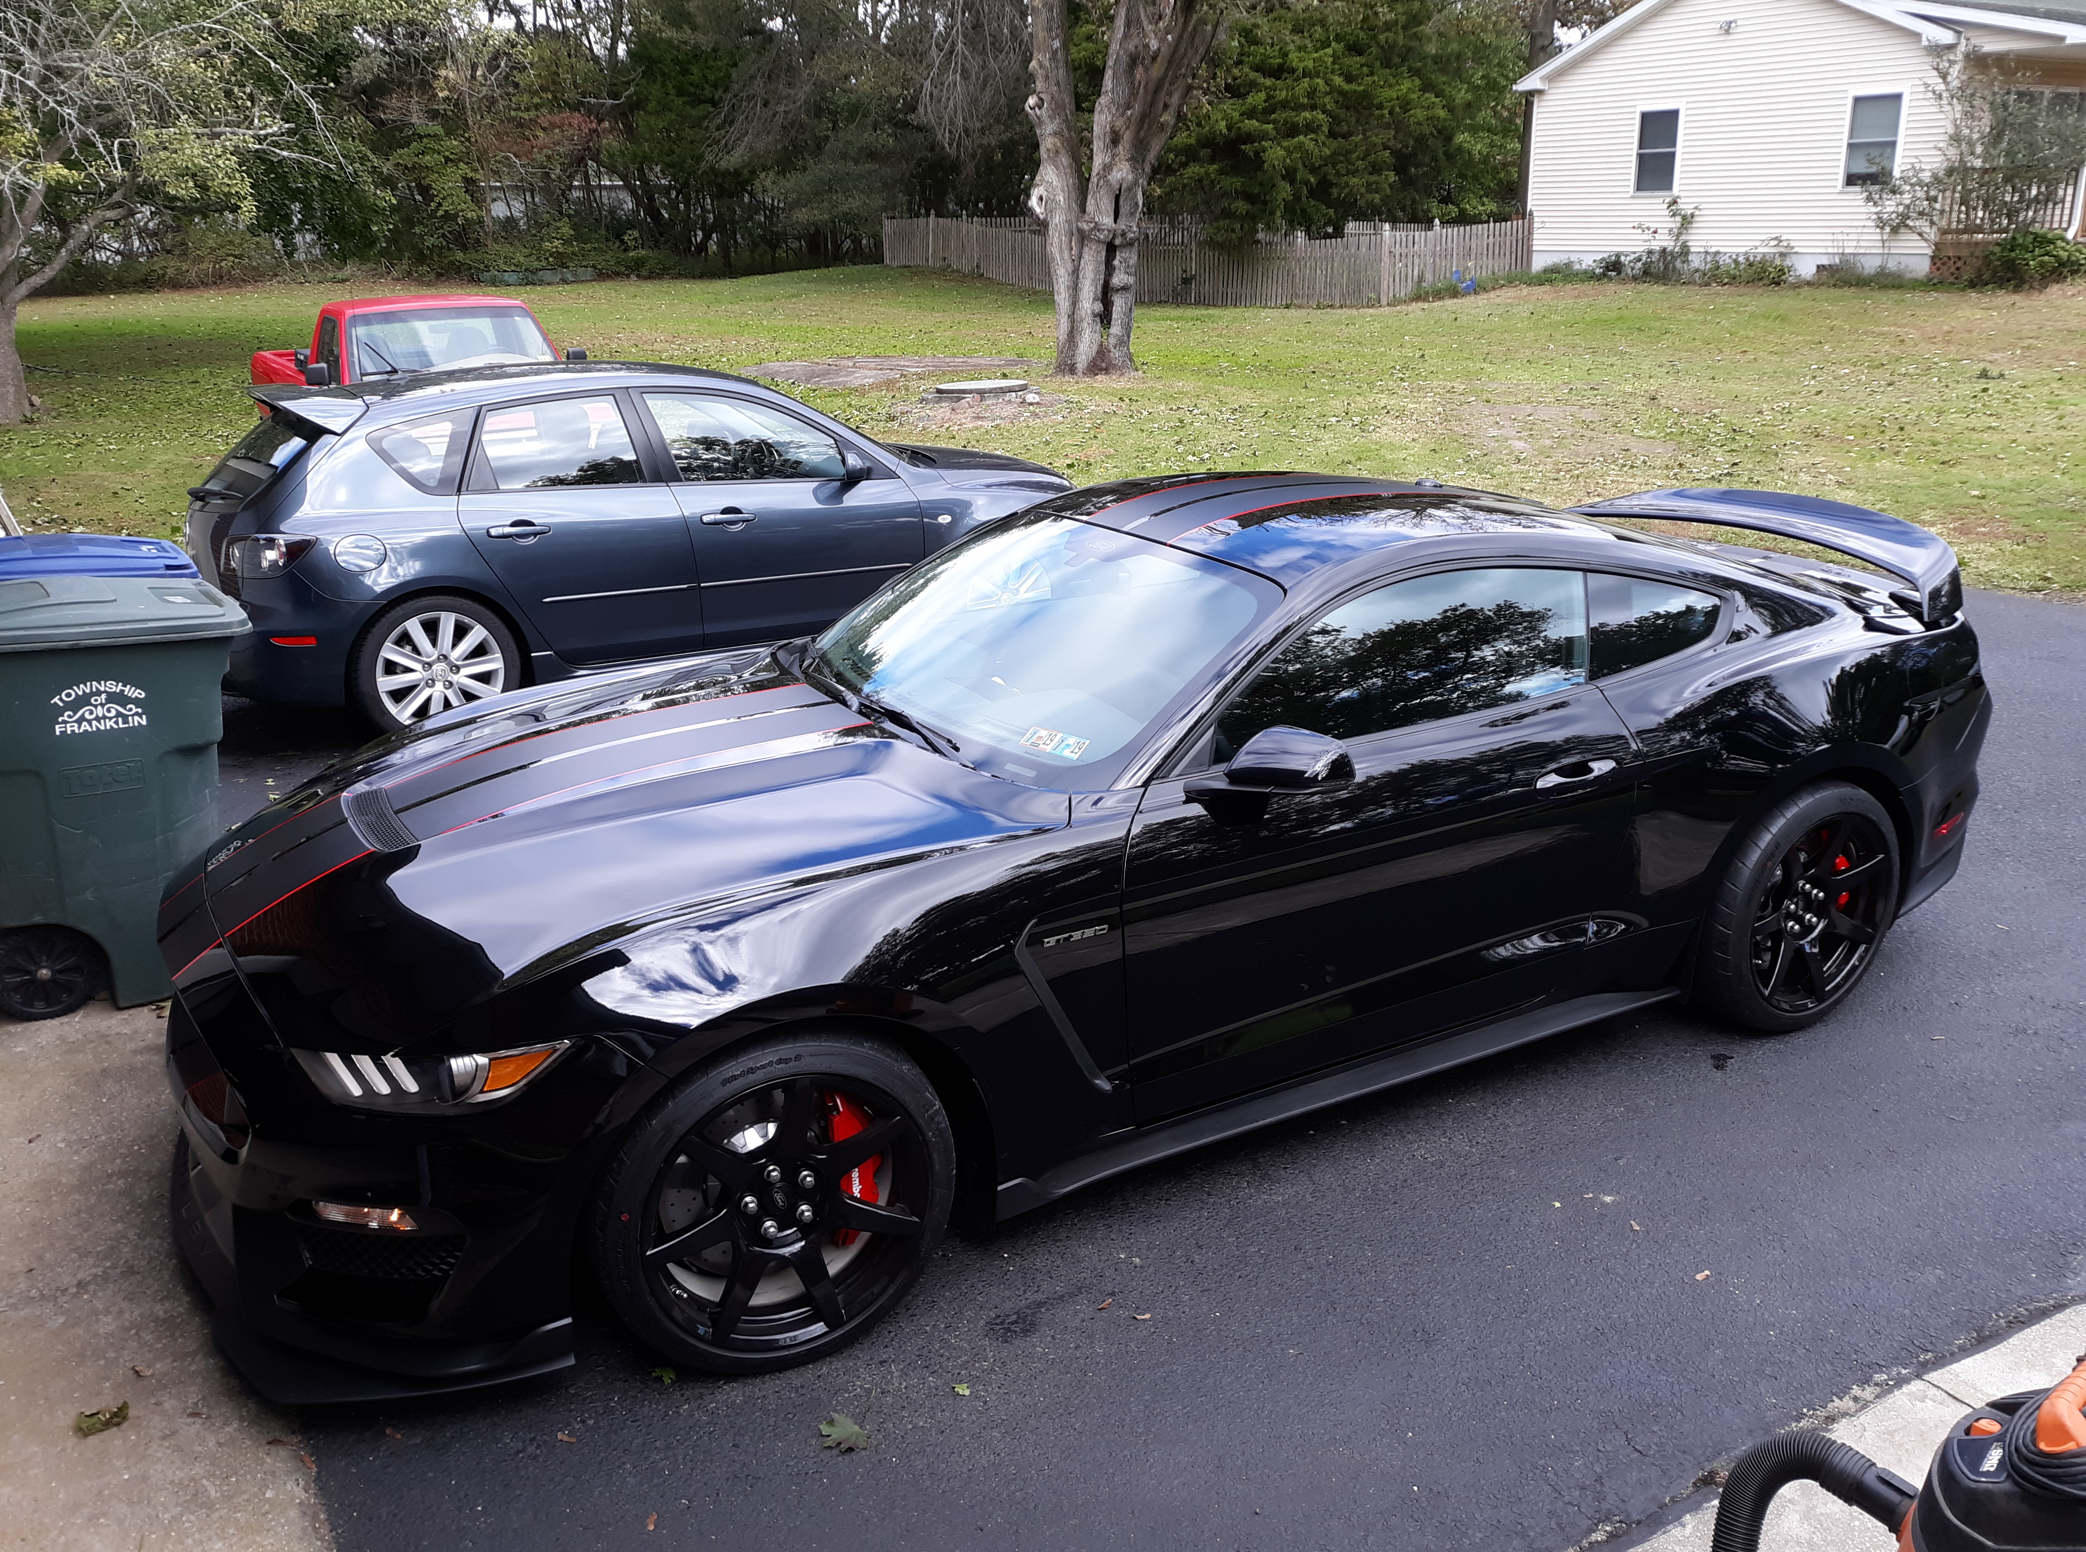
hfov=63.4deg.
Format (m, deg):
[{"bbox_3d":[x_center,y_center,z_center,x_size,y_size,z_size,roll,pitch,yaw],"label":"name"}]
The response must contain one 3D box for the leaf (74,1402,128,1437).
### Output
[{"bbox_3d":[-1.610,1.103,2.887,0.060,0.028,0.095,13,22,40],"label":"leaf"}]

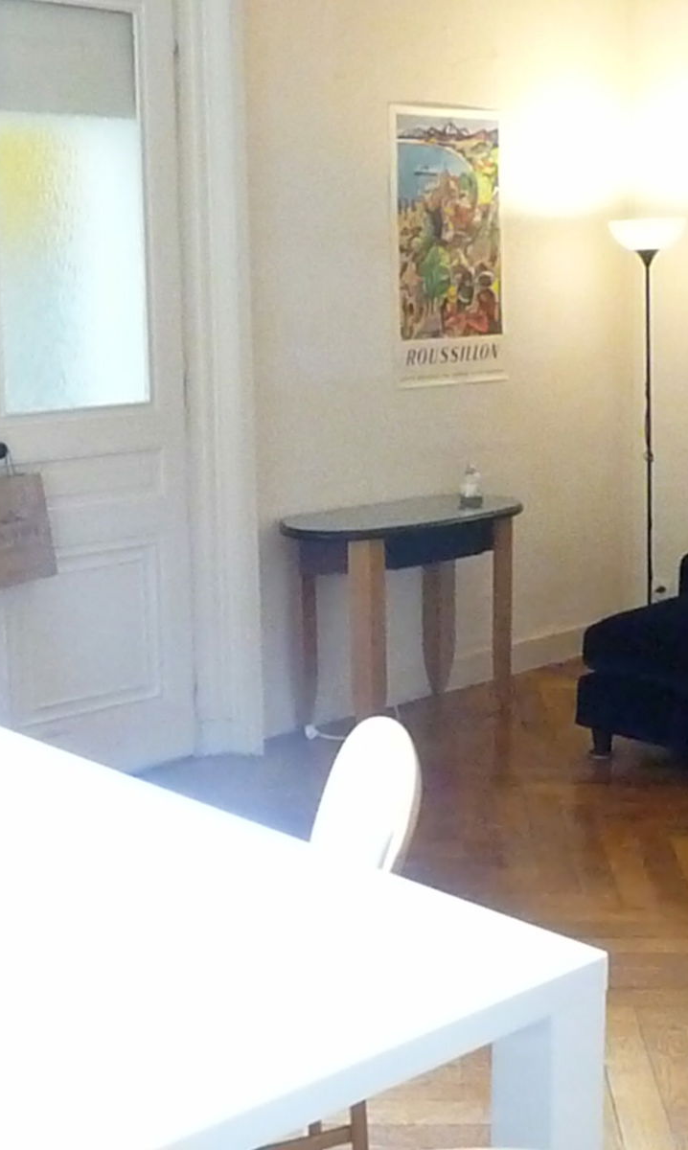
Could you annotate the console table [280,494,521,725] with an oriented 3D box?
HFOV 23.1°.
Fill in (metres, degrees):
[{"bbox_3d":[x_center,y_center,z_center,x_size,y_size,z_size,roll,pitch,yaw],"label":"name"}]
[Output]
[{"bbox_3d":[0.240,0.162,5.902,0.430,0.775,0.990,10,15,44],"label":"console table"}]

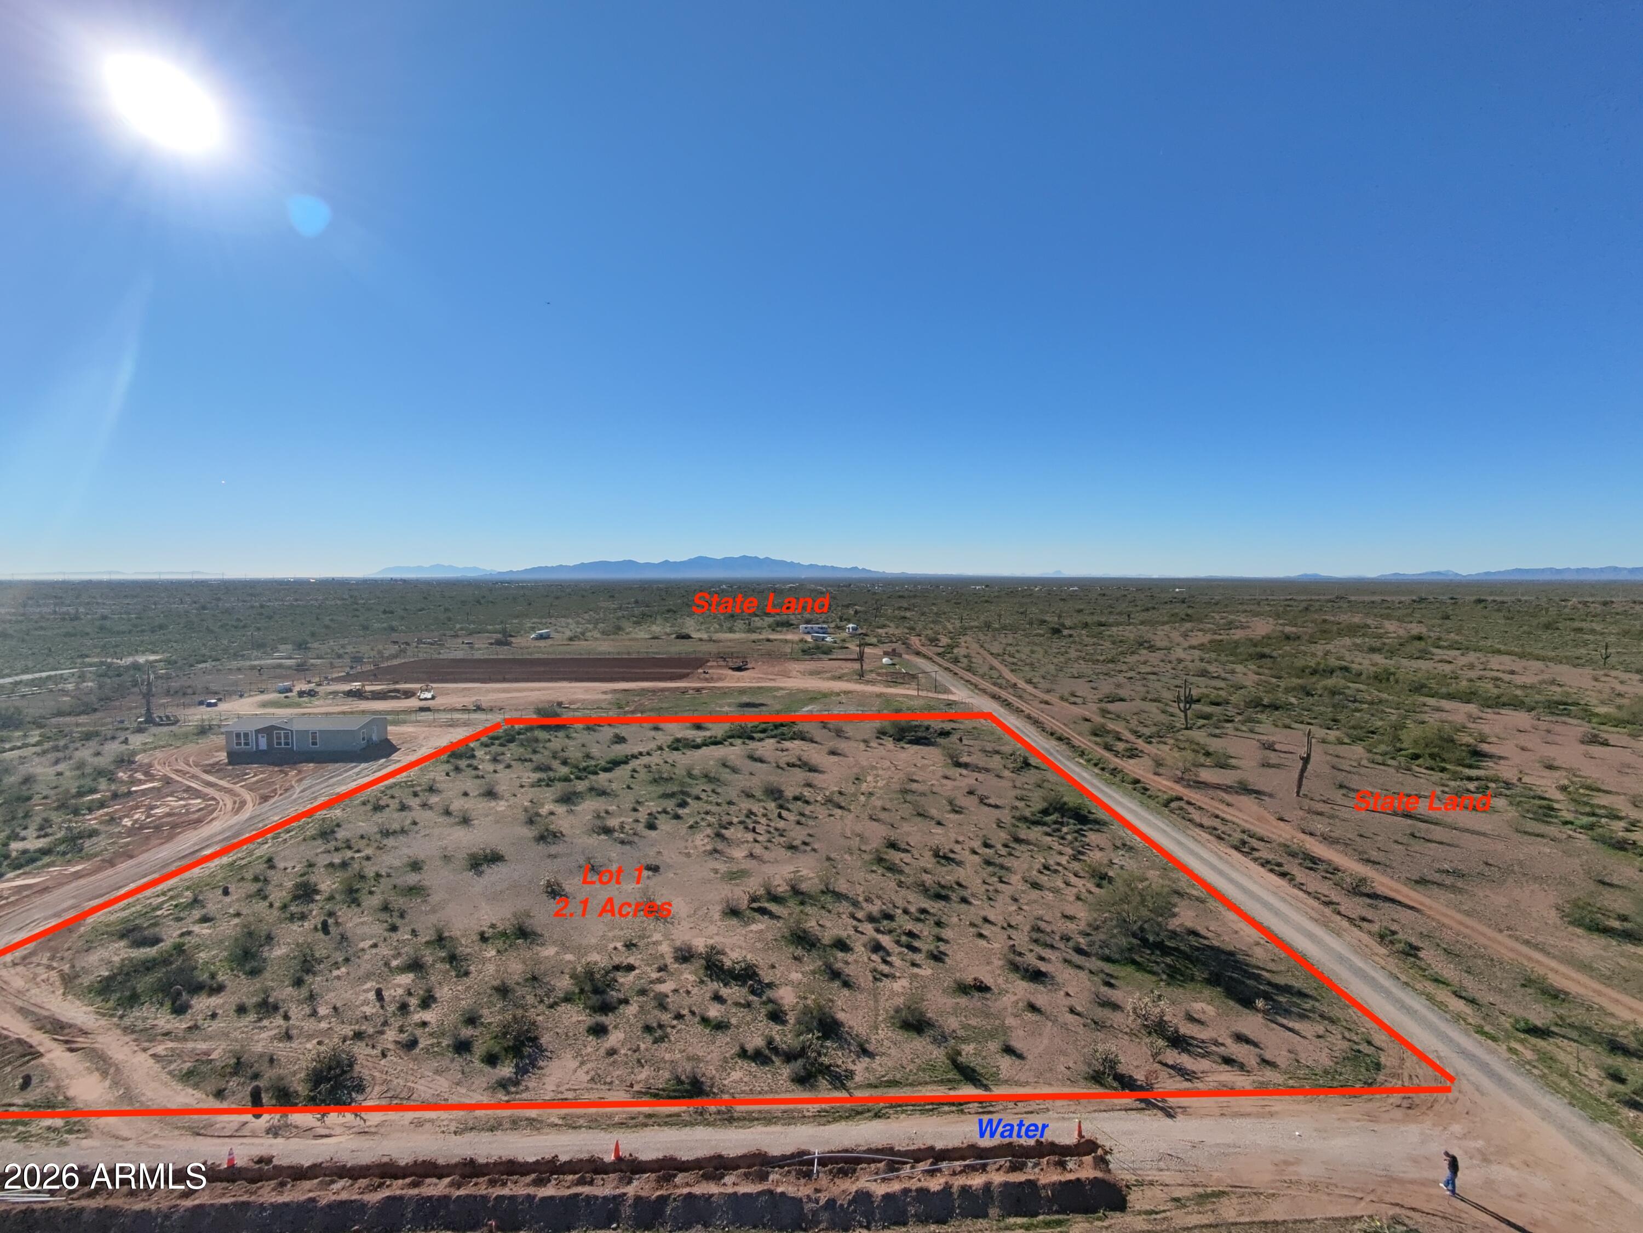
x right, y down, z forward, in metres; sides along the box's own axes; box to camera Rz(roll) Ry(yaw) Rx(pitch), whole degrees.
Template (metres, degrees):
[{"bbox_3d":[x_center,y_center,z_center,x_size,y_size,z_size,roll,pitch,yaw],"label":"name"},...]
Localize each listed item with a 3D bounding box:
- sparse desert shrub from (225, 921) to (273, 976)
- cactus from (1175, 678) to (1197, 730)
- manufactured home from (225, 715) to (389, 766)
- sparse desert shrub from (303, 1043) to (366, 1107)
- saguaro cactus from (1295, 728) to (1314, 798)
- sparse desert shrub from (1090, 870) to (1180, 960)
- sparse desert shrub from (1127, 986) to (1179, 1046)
[{"bbox_3d":[-36.681,20.637,48.541,2.450,2.354,2.350,-2,4,-38],"label":"sparse desert shrub"},{"bbox_3d":[58.346,13.925,121.529,2.600,8.176,2.200,2,3,26],"label":"cactus"},{"bbox_3d":[-71.930,16.405,107.023,17.782,4.520,8.200,0,3,-3],"label":"manufactured home"},{"bbox_3d":[-23.277,21.437,36.232,2.550,2.090,2.500,-2,4,-34],"label":"sparse desert shrub"},{"bbox_3d":[53.435,16.170,83.865,1.850,7.688,1.300,2,4,33],"label":"saguaro cactus"},{"bbox_3d":[21.118,19.471,51.182,5.500,4.510,5.300,1,3,23],"label":"sparse desert shrub"},{"bbox_3d":[17.837,21.131,40.918,2.500,2.279,2.400,1,3,24],"label":"sparse desert shrub"}]

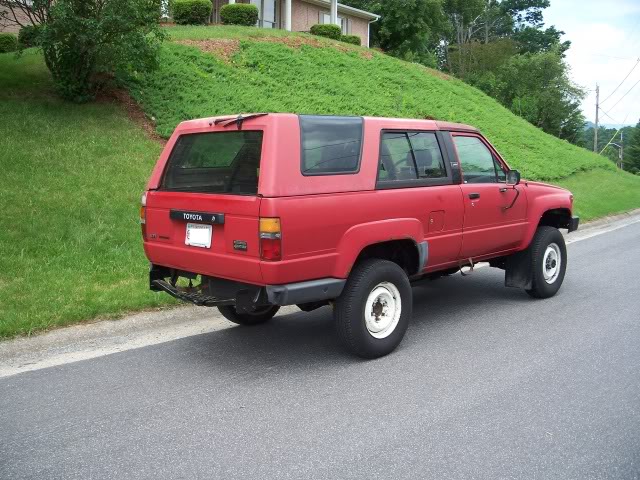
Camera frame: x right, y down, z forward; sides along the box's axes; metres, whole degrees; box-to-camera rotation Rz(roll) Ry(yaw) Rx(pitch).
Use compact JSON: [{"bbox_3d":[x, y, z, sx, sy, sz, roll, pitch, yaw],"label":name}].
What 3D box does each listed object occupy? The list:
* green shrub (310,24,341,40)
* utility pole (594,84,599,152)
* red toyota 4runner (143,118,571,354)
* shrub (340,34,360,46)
[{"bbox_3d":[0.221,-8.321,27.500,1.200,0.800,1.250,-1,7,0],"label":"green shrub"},{"bbox_3d":[31.480,-13.397,78.000,0.300,9.200,0.300,-1,7,0],"label":"utility pole"},{"bbox_3d":[0.696,-0.190,6.329,1.720,1.770,4.420,6,10,44],"label":"red toyota 4runner"},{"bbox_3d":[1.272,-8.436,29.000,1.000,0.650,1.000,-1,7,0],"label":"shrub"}]

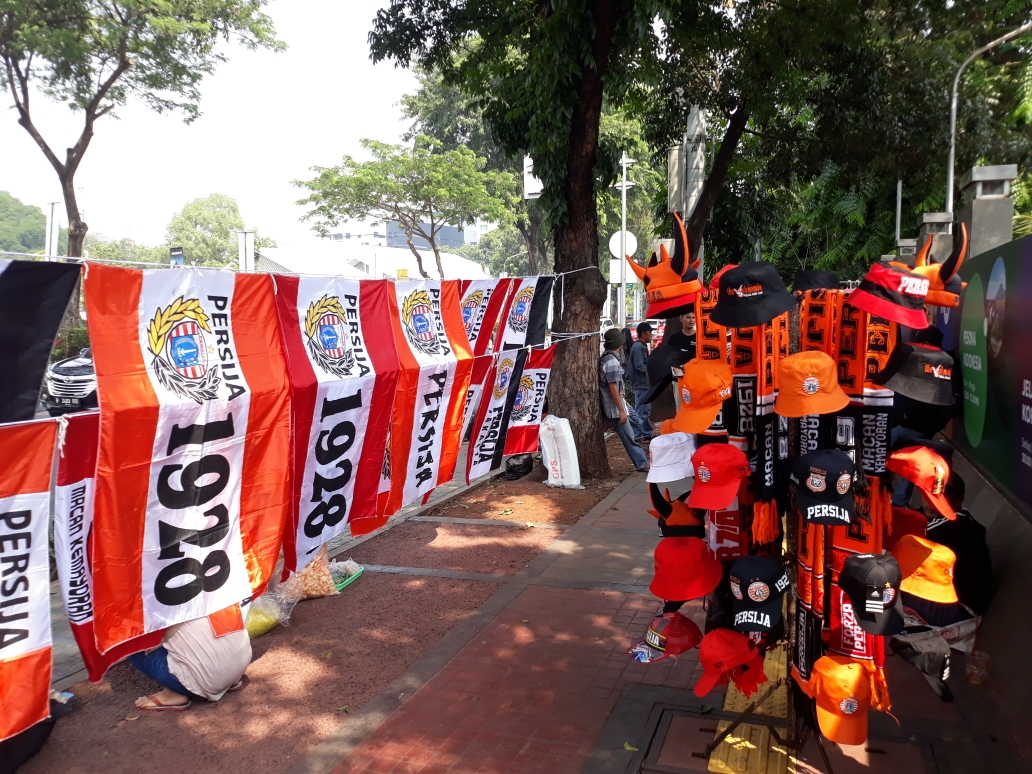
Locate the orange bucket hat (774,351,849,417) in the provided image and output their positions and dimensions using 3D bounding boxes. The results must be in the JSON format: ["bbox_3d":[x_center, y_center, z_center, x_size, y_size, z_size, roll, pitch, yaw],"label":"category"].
[{"bbox_3d":[0.977,-0.012,2.660,0.250,0.170,0.250,1,19,14],"label":"orange bucket hat"}]

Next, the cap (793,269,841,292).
[{"bbox_3d":[1.131,-0.367,3.030,0.220,0.155,0.250,1,-8,22],"label":"cap"}]

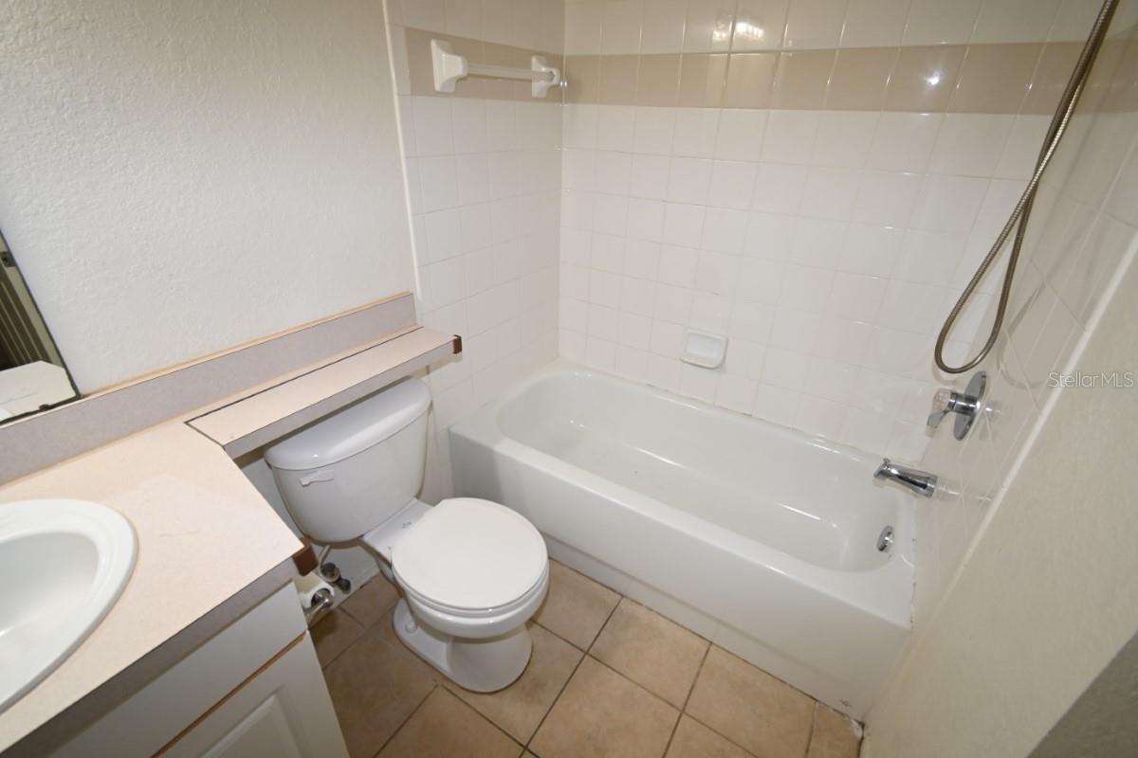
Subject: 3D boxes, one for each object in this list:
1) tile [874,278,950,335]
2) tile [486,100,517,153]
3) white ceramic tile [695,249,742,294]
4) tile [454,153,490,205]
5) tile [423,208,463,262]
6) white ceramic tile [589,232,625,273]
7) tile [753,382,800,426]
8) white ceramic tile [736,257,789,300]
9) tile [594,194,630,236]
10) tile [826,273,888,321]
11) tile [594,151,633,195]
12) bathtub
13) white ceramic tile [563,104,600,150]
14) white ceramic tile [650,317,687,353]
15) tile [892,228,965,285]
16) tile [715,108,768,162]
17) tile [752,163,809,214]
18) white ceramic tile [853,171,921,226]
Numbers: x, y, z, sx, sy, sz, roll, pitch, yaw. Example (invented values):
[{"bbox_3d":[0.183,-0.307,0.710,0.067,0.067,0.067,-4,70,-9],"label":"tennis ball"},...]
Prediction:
[{"bbox_3d":[1.082,-0.231,1.505,0.152,0.152,0.008,18,32,27],"label":"tile"},{"bbox_3d":[-0.224,-0.851,1.600,0.010,0.152,0.153,18,32,28],"label":"tile"},{"bbox_3d":[0.558,-0.398,1.786,0.152,0.152,0.010,17,32,26],"label":"white ceramic tile"},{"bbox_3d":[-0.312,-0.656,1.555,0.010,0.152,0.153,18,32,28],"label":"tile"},{"bbox_3d":[-0.396,-0.451,1.504,0.009,0.152,0.152,18,32,27],"label":"tile"},{"bbox_3d":[0.167,-0.528,2.005,0.153,0.152,0.010,18,32,28],"label":"white ceramic tile"},{"bbox_3d":[0.813,0.094,1.861,0.152,0.152,0.008,18,32,27],"label":"tile"},{"bbox_3d":[0.690,-0.358,1.718,0.153,0.152,0.010,18,32,28],"label":"white ceramic tile"},{"bbox_3d":[0.167,-0.655,1.914,0.152,0.152,0.010,17,32,26],"label":"tile"},{"bbox_3d":[0.952,-0.275,1.587,0.152,0.152,0.009,18,32,27],"label":"tile"},{"bbox_3d":[0.174,-0.797,1.852,0.152,0.152,0.009,18,32,27],"label":"tile"},{"bbox_3d":[0.383,0.418,1.833,1.505,0.414,0.760,18,32,27],"label":"bathtub"},{"bbox_3d":[0.046,-0.978,1.848,0.152,0.152,0.008,18,32,27],"label":"white ceramic tile"},{"bbox_3d":[0.424,-0.181,2.027,0.153,0.153,0.010,17,33,26],"label":"white ceramic tile"},{"bbox_3d":[1.090,-0.370,1.444,0.152,0.152,0.010,17,32,26],"label":"tile"},{"bbox_3d":[0.572,-0.806,1.572,0.152,0.152,0.009,18,32,27],"label":"tile"},{"bbox_3d":[0.708,-0.636,1.592,0.153,0.153,0.010,17,33,26],"label":"tile"},{"bbox_3d":[0.961,-0.545,1.431,0.153,0.152,0.010,18,32,28],"label":"white ceramic tile"}]

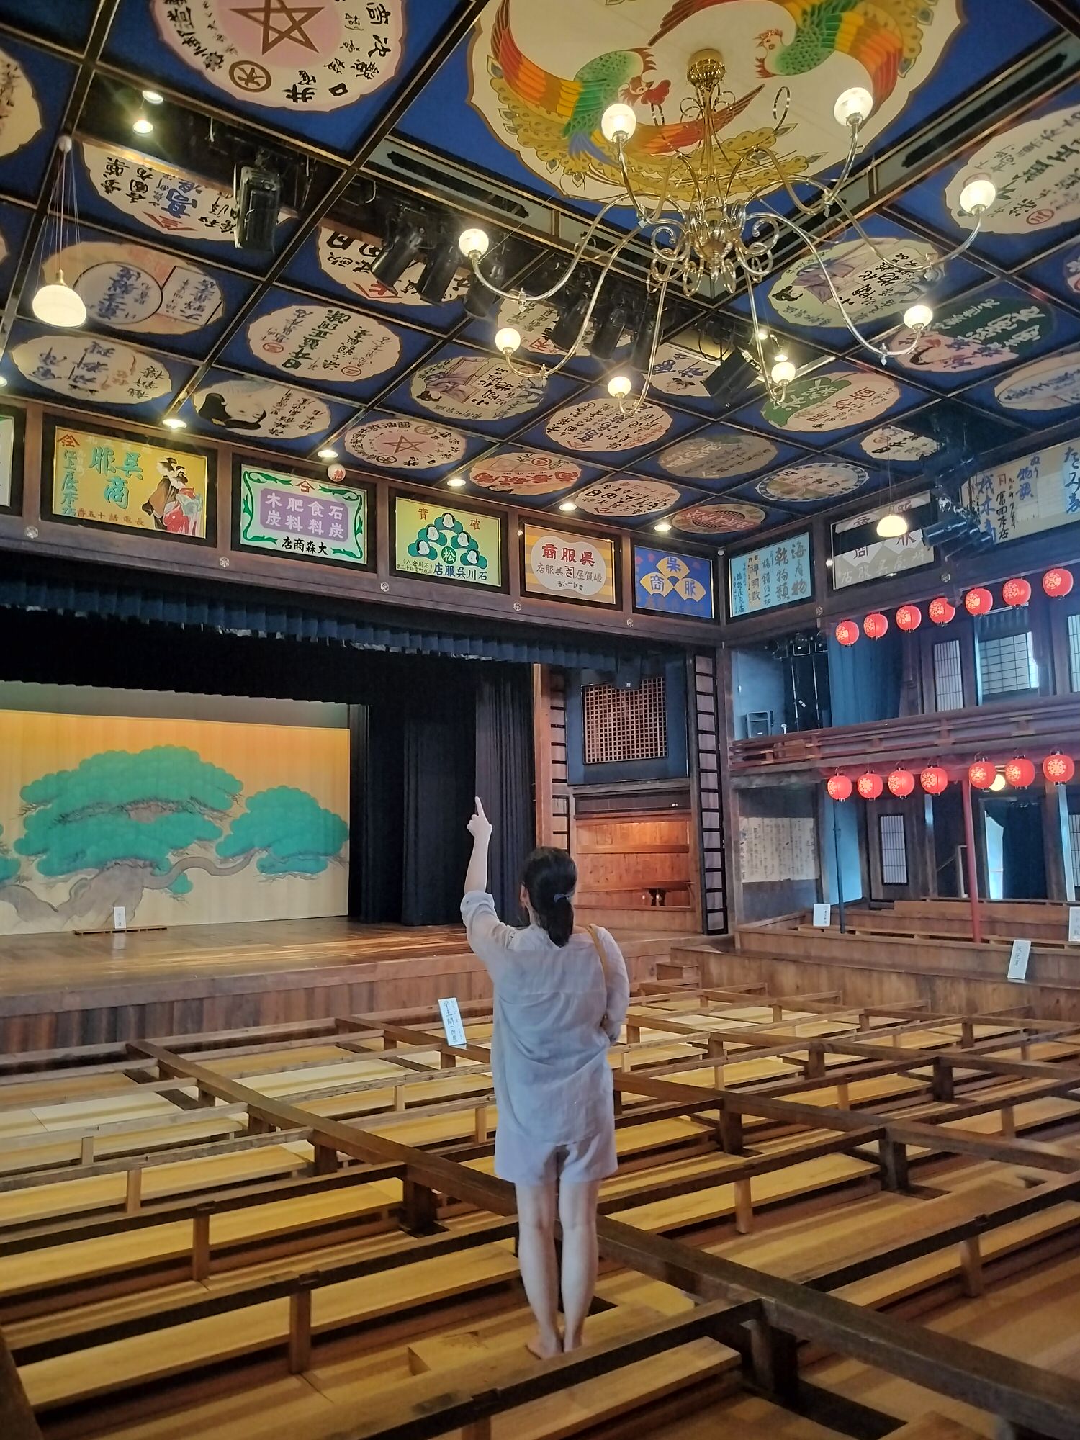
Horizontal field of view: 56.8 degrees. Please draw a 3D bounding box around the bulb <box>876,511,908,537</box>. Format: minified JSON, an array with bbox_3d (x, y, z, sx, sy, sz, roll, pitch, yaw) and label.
[{"bbox_3d":[3.672,-2.036,10.412,0.300,0.260,0.300,-1,-7,0],"label":"bulb"}]

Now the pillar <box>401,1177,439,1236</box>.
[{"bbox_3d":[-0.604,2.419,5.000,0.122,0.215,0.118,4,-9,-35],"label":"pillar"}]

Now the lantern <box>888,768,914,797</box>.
[{"bbox_3d":[4.405,0.768,12.178,0.310,0.350,0.310,-8,-10,43],"label":"lantern"}]

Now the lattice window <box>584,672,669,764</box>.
[{"bbox_3d":[1.248,0.015,14.878,1.520,1.200,0.060,-7,-10,40],"label":"lattice window"}]

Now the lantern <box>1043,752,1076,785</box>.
[{"bbox_3d":[5.515,0.517,10.594,0.310,0.350,0.310,-8,-10,43],"label":"lantern"}]

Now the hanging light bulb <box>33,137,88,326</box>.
[{"bbox_3d":[-2.889,-2.989,6.046,0.310,1.170,0.310,4,-9,-35],"label":"hanging light bulb"}]

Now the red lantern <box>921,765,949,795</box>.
[{"bbox_3d":[4.464,0.674,11.288,0.285,0.335,0.285,7,-10,-43],"label":"red lantern"}]

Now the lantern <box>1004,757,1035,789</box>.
[{"bbox_3d":[5.263,0.574,10.953,0.310,0.350,0.310,-8,-10,43],"label":"lantern"}]

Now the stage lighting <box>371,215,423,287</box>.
[{"bbox_3d":[-1.034,-3.406,7.310,0.230,0.420,0.220,45,19,30],"label":"stage lighting"}]

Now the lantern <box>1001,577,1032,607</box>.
[{"bbox_3d":[5.155,-1.385,10.784,0.285,0.335,0.285,6,-10,-40],"label":"lantern"}]

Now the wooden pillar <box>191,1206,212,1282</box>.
[{"bbox_3d":[-1.386,2.144,4.101,0.053,0.275,0.053,4,-9,-34],"label":"wooden pillar"}]

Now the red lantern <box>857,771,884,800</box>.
[{"bbox_3d":[4.148,0.827,12.544,0.310,0.350,0.310,-8,-10,43],"label":"red lantern"}]

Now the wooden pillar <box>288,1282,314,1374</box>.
[{"bbox_3d":[-0.817,2.103,3.428,0.056,0.250,0.062,4,-9,-35],"label":"wooden pillar"}]

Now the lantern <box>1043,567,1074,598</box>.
[{"bbox_3d":[5.407,-1.443,10.415,0.285,0.335,0.285,6,-10,-41],"label":"lantern"}]

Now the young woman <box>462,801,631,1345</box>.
[{"bbox_3d":[0.023,1.134,3.433,0.529,1.759,0.510,1,-8,-15],"label":"young woman"}]

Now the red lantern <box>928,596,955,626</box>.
[{"bbox_3d":[4.642,-1.267,11.534,0.285,0.335,0.285,6,-10,-42],"label":"red lantern"}]

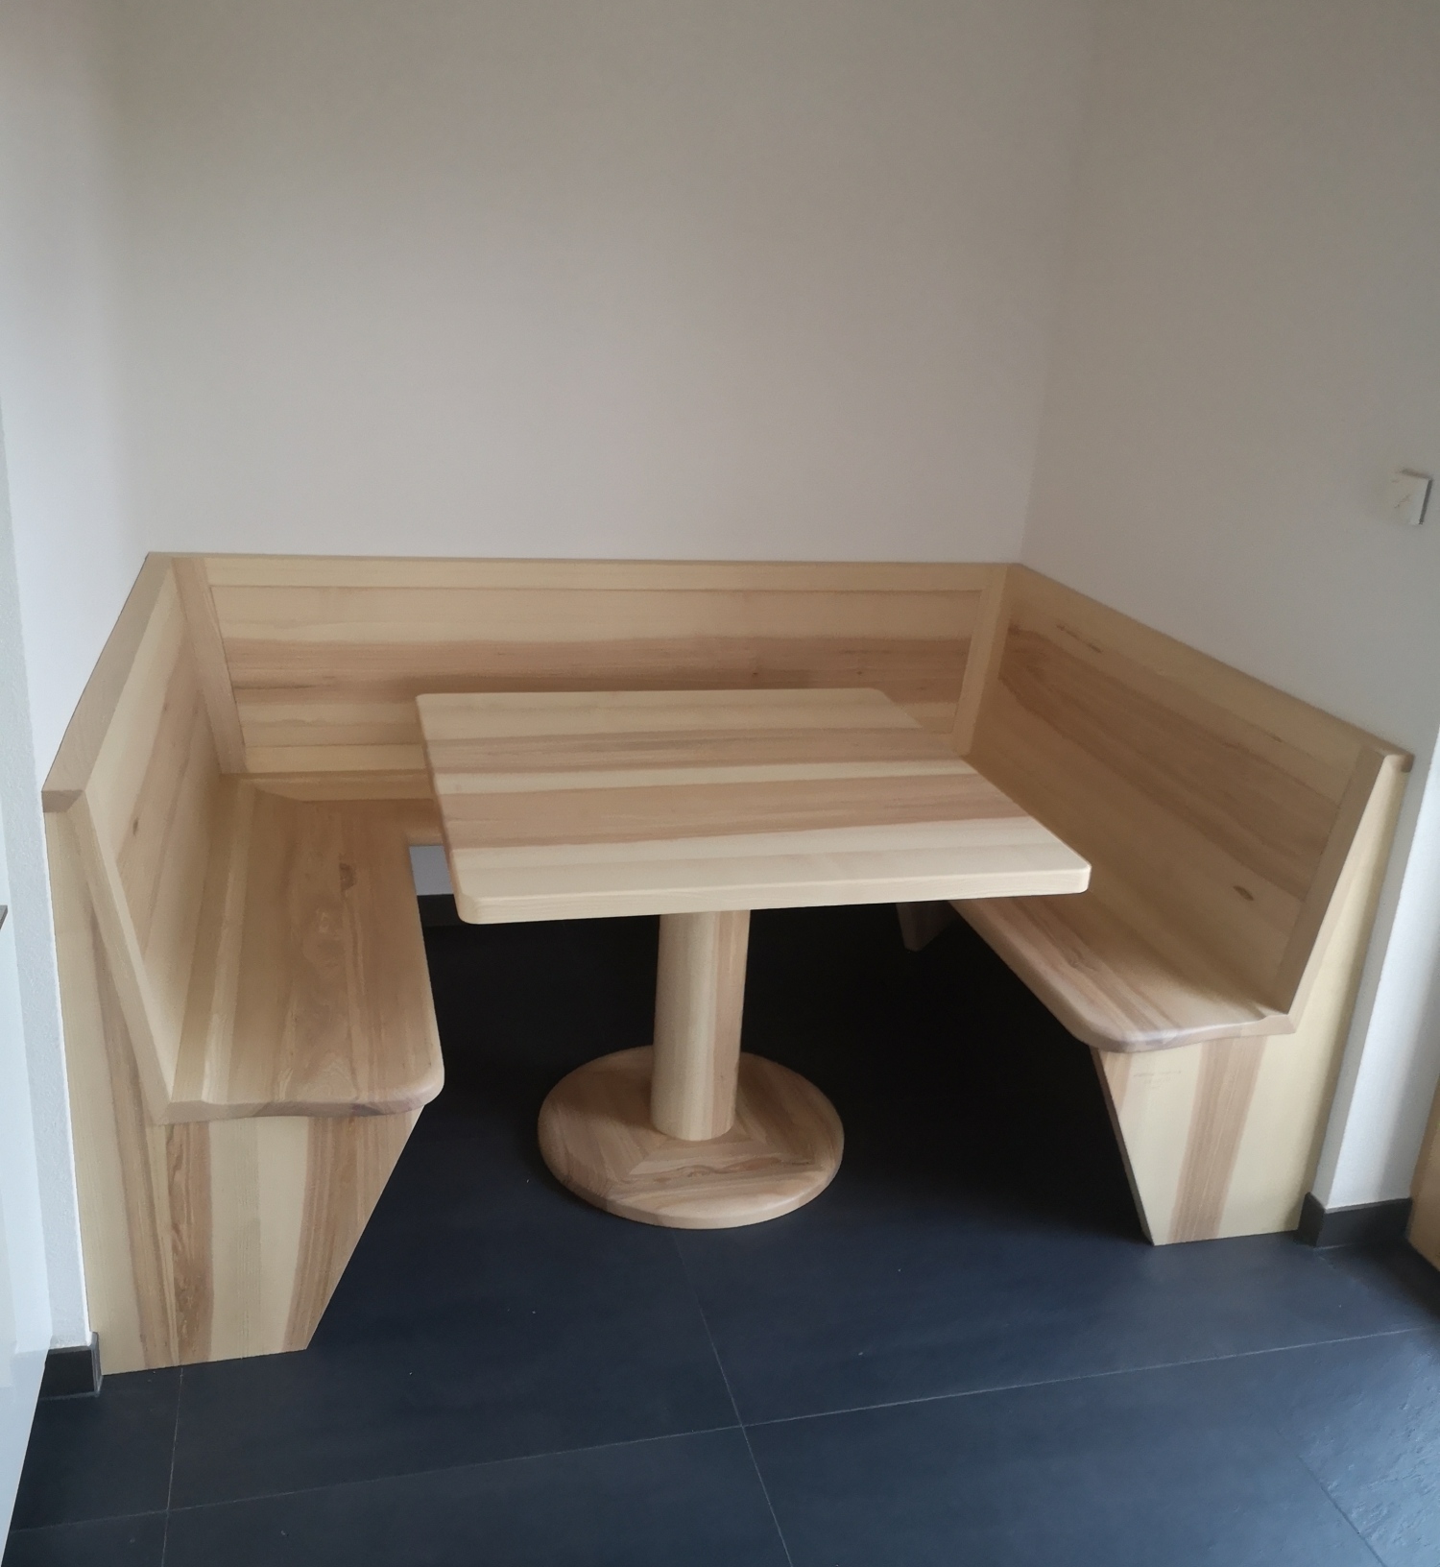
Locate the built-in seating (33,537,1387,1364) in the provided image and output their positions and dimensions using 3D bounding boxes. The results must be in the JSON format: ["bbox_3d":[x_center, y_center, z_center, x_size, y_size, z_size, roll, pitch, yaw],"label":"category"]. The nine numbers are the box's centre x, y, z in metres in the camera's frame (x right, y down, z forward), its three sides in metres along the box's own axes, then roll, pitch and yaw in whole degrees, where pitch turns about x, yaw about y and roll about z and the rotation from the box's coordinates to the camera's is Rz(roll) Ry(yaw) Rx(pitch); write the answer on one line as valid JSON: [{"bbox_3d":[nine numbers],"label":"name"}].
[{"bbox_3d":[-0.082,0.161,3.000,2.066,0.918,1.494,-2,20,-15],"label":"built-in seating"}]

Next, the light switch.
[{"bbox_3d":[1.118,-0.463,2.430,0.013,0.080,0.080,-2,20,-15],"label":"light switch"}]

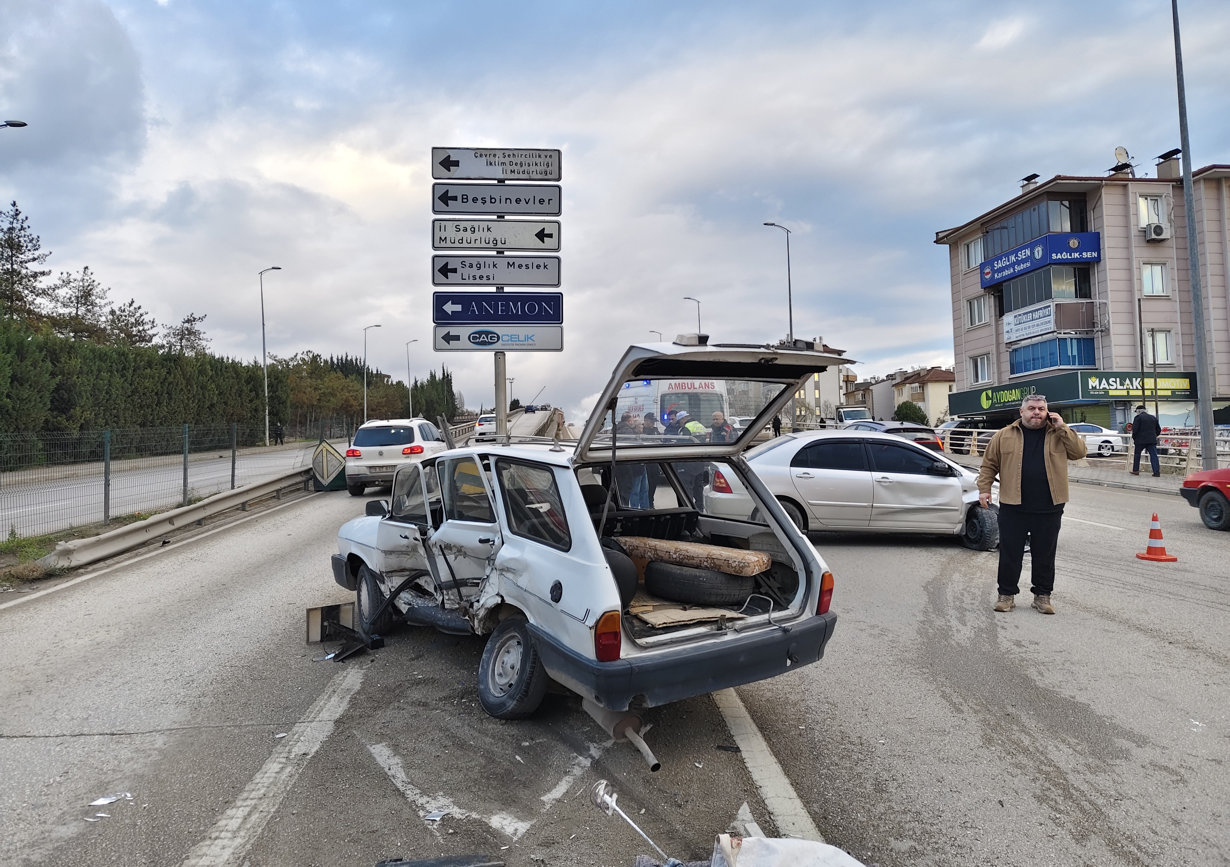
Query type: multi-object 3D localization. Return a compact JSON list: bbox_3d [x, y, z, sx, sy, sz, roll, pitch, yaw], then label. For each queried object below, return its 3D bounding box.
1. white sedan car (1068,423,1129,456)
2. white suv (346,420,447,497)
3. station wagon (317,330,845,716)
[{"bbox_3d":[18.950,0.270,36.200,4.600,1.440,1.820,-1,-2,-10],"label":"white sedan car"},{"bbox_3d":[-4.998,0.520,19.888,1.810,1.690,4.430,-1,0,-6],"label":"white suv"},{"bbox_3d":[-0.538,0.596,6.044,1.680,2.000,4.330,-1,1,-34],"label":"station wagon"}]

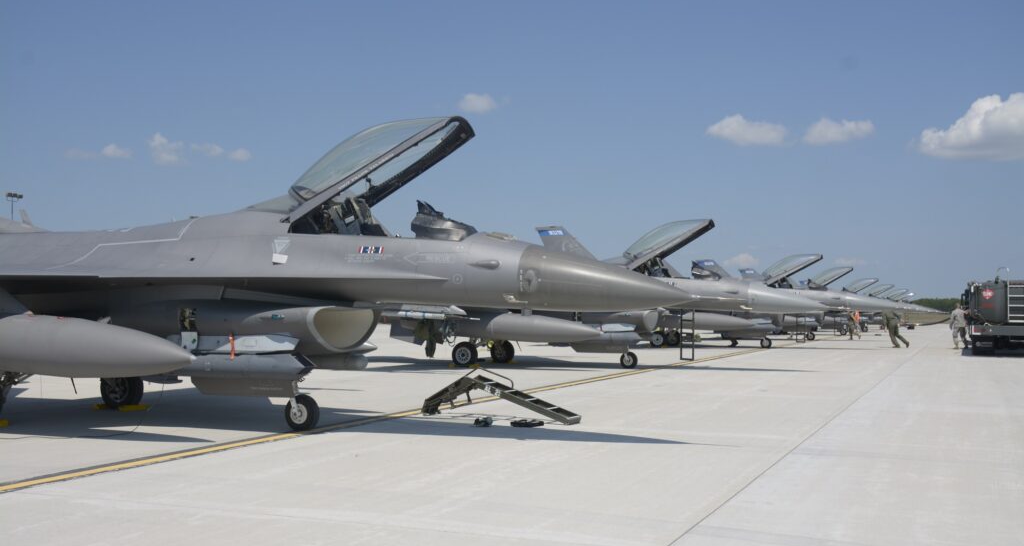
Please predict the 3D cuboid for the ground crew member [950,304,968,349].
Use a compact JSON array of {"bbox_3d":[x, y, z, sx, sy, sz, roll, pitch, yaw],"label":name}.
[{"bbox_3d":[17.650,2.112,40.400,0.700,1.780,0.480,-1,-2,20],"label":"ground crew member"}]

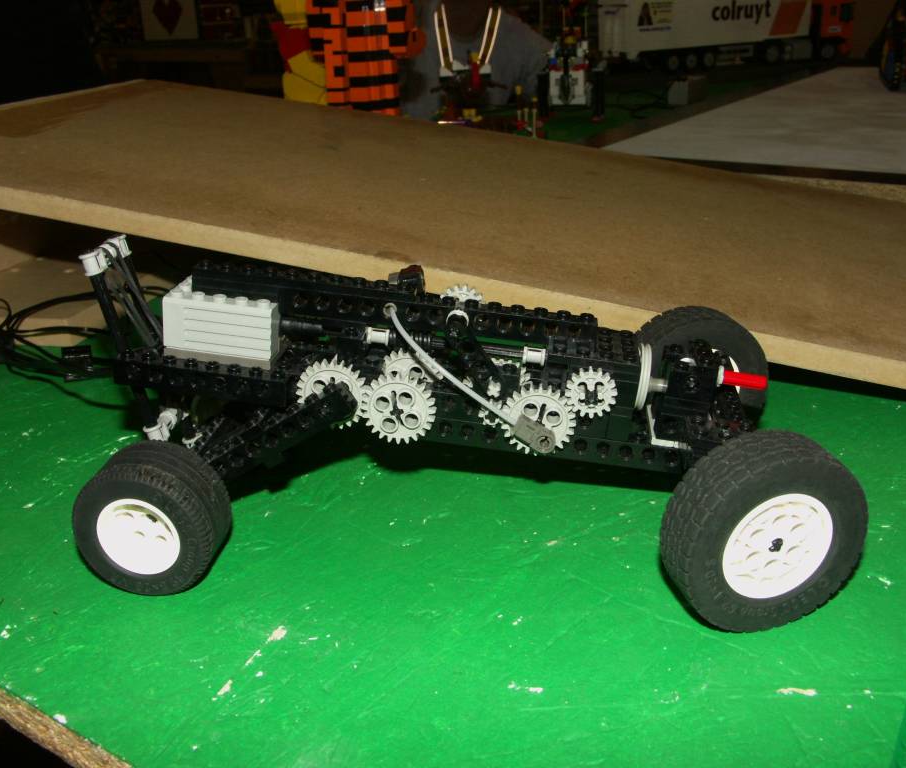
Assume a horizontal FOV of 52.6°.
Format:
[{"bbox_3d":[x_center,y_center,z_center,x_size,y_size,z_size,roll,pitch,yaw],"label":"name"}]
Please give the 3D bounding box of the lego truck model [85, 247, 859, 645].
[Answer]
[{"bbox_3d":[0.003,0.001,0.341,0.263,0.113,0.160,0,22,6],"label":"lego truck model"}]

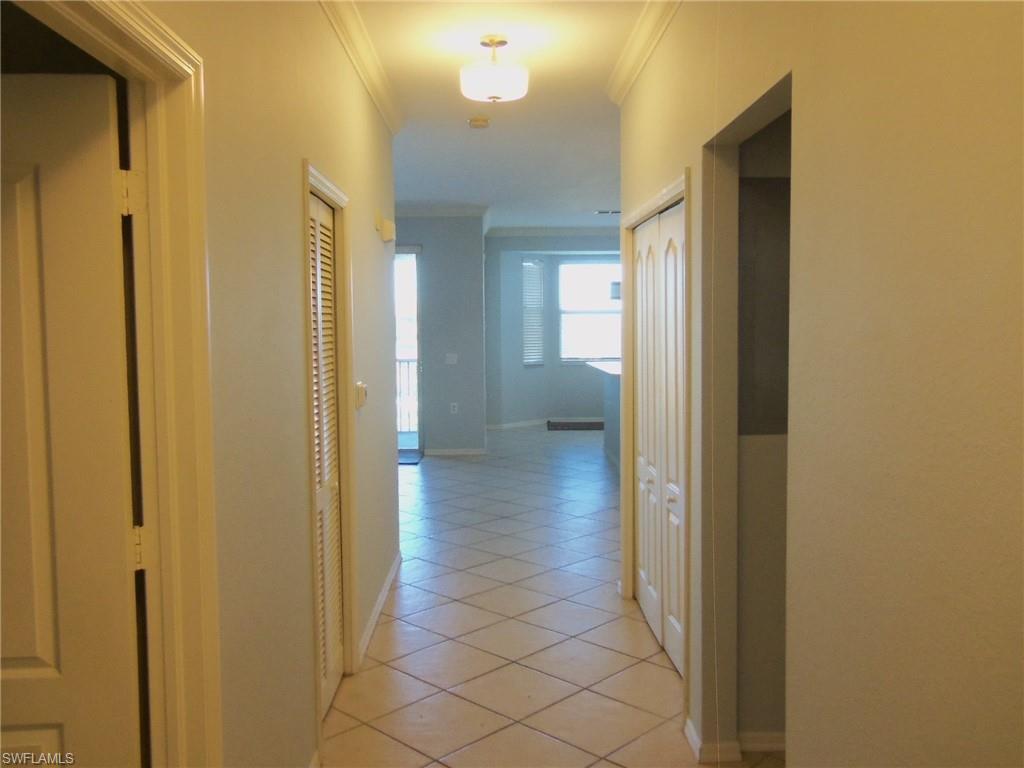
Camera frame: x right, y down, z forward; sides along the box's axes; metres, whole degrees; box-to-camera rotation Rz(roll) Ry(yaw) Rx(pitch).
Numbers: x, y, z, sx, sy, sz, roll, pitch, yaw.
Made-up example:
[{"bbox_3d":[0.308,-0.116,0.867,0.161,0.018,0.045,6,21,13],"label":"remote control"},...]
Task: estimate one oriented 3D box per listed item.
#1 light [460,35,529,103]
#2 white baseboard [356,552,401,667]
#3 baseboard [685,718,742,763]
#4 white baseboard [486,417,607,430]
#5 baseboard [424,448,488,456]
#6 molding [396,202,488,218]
[{"bbox_3d":[-0.081,-1.434,3.801,0.316,0.278,0.316,-1,4,-1],"label":"light"},{"bbox_3d":[-0.704,1.188,4.644,0.020,0.080,1.660,-1,4,-1],"label":"white baseboard"},{"bbox_3d":[0.729,1.283,3.011,0.170,0.080,0.225,-1,4,-1],"label":"baseboard"},{"bbox_3d":[0.564,0.637,12.981,1.890,0.085,0.800,-1,4,-1],"label":"white baseboard"},{"bbox_3d":[-0.689,0.835,10.109,0.762,0.080,0.021,-1,4,-1],"label":"baseboard"},{"bbox_3d":[-0.832,-2.057,9.884,1.104,0.137,0.100,-1,4,-1],"label":"molding"}]

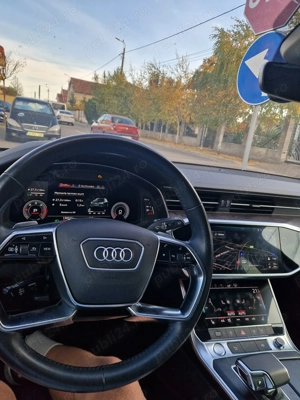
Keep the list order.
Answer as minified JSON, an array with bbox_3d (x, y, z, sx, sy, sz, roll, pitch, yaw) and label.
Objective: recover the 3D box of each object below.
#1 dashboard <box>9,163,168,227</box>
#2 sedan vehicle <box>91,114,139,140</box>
[{"bbox_3d":[-0.130,-0.005,0.612,0.350,0.128,0.050,1,-3,-25],"label":"dashboard"},{"bbox_3d":[-2.130,-4.110,15.300,1.710,1.430,4.350,-2,18,-25],"label":"sedan vehicle"}]

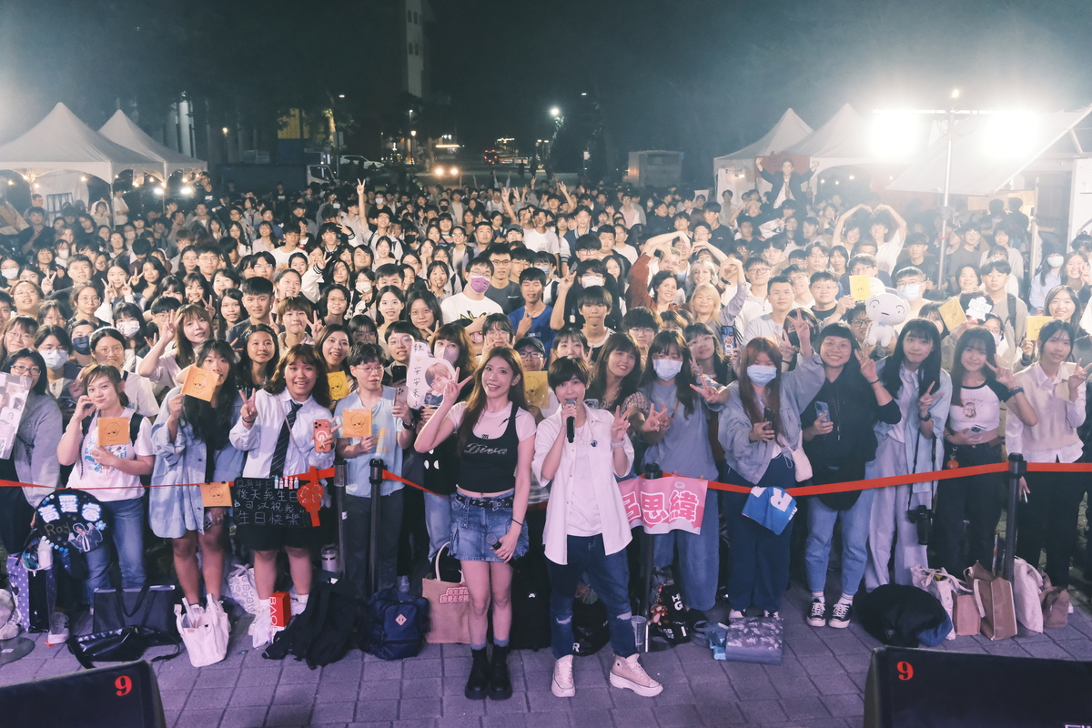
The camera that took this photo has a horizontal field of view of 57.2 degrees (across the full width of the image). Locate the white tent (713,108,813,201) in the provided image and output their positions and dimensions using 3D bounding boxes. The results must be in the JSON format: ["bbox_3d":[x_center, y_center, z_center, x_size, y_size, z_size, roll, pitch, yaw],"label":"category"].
[{"bbox_3d":[6.222,-4.655,25.728,3.000,3.690,3.000,-2,12,-10],"label":"white tent"}]

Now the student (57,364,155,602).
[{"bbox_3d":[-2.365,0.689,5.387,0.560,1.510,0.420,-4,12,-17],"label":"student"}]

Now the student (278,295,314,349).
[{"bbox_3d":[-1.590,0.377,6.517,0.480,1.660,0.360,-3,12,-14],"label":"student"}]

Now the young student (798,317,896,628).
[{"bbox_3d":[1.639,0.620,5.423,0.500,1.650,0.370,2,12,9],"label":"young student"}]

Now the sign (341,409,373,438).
[{"bbox_3d":[-0.889,0.279,4.721,0.140,0.142,0.007,-3,5,-11],"label":"sign"}]

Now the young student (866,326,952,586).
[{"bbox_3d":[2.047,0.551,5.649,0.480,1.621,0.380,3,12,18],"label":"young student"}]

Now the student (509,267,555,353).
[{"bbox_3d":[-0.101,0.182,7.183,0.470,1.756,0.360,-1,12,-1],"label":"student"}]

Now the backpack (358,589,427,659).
[{"bbox_3d":[-0.796,1.313,5.227,0.310,0.350,0.210,-5,13,-22],"label":"backpack"}]

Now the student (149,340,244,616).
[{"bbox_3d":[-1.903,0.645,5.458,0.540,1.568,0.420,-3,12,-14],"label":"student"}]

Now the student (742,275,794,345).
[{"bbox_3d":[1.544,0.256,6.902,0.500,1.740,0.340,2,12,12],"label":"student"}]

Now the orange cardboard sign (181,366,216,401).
[{"bbox_3d":[-1.762,0.102,5.100,0.155,0.155,0.012,18,-7,-13],"label":"orange cardboard sign"}]

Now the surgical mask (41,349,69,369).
[{"bbox_3d":[-2.655,-0.022,5.402,0.140,0.115,0.080,-6,8,-25],"label":"surgical mask"}]

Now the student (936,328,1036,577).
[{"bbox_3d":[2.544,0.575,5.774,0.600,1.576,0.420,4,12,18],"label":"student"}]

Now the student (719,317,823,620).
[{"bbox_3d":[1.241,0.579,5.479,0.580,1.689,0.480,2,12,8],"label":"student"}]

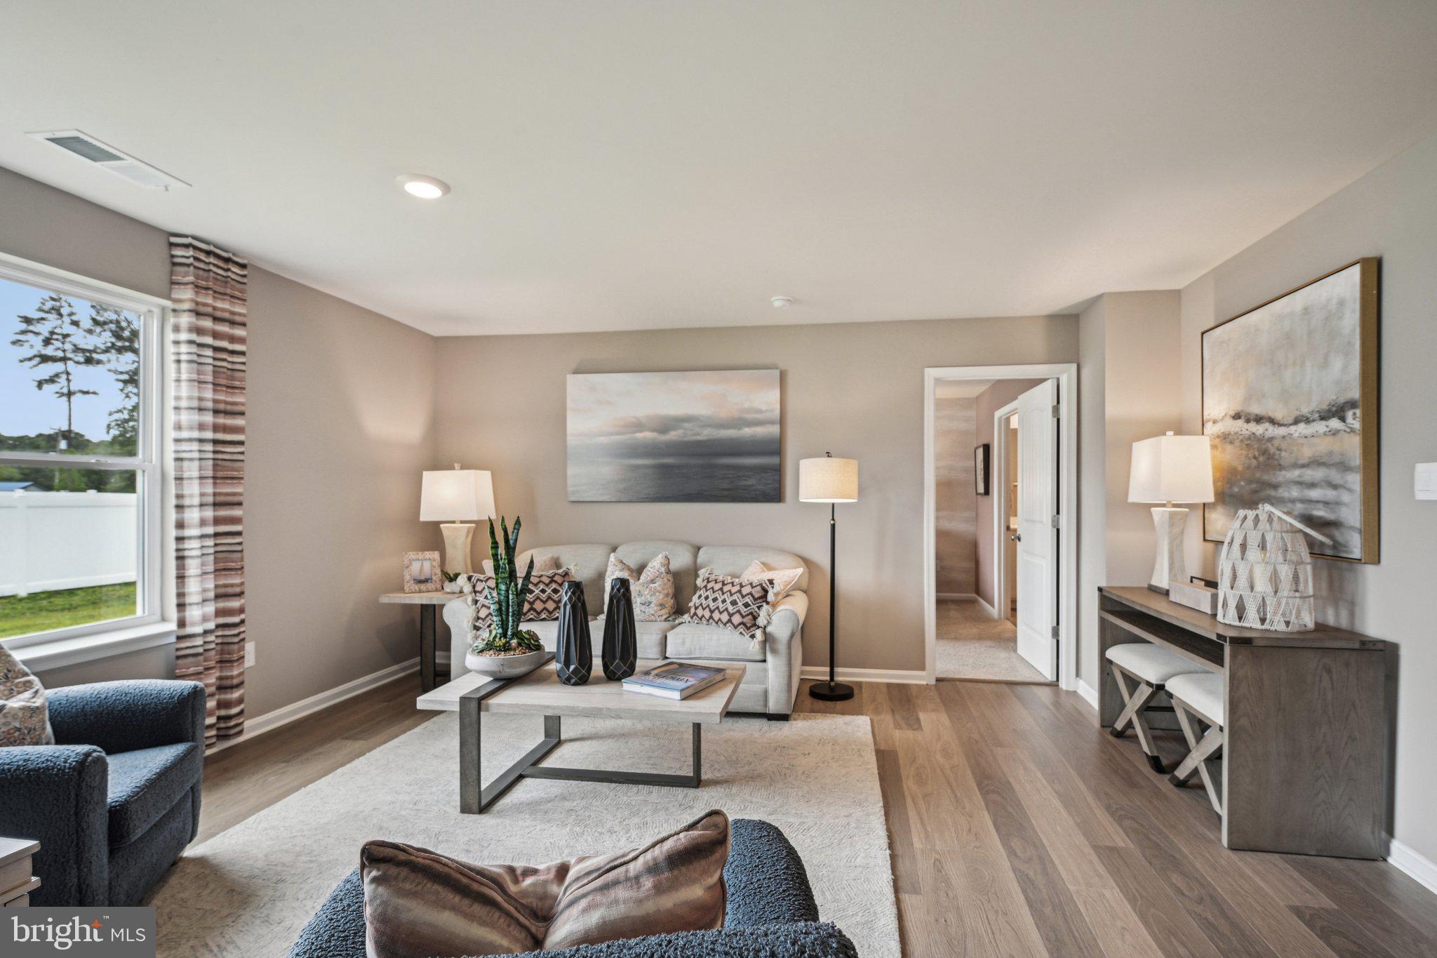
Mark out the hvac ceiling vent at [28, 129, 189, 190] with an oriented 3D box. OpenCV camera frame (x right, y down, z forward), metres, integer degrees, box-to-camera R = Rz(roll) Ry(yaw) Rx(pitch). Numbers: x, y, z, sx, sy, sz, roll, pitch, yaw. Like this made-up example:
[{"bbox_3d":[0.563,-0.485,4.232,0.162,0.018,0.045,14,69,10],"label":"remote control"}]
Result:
[{"bbox_3d":[-2.136,-1.123,2.261,0.195,0.020,0.395,0,-1,9],"label":"hvac ceiling vent"}]

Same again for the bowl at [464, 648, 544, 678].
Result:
[{"bbox_3d":[-0.977,0.837,2.919,0.355,0.113,0.355,0,-1,0],"label":"bowl"}]

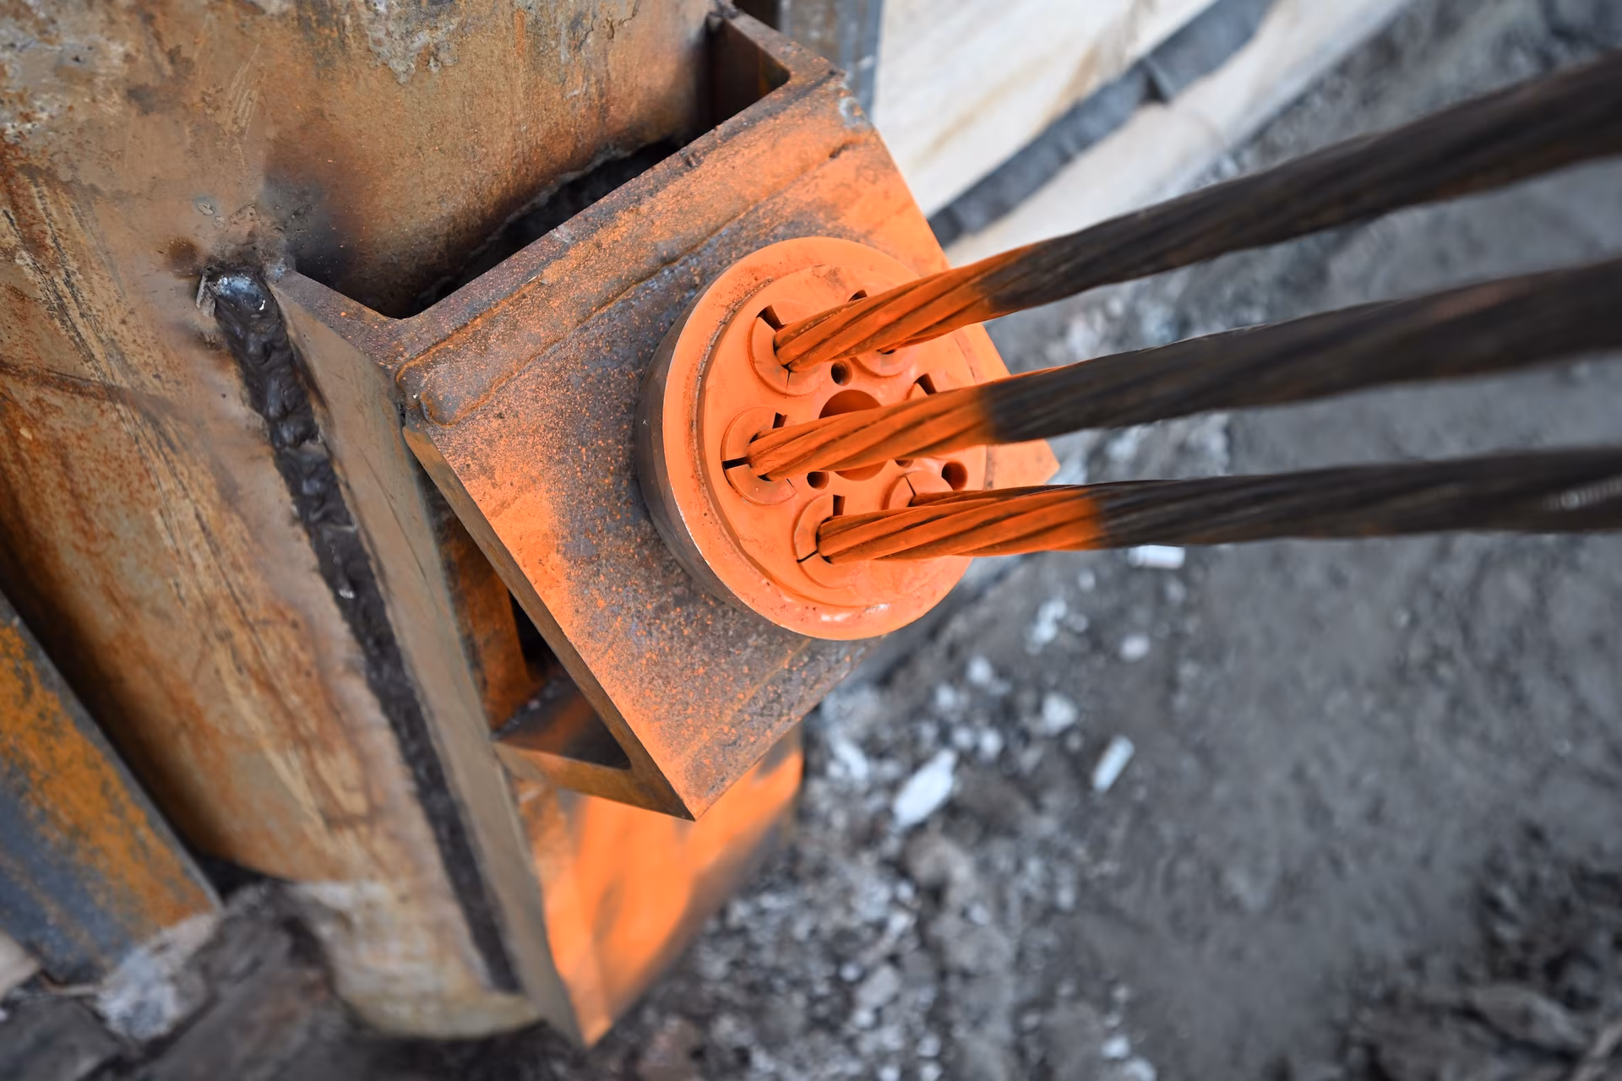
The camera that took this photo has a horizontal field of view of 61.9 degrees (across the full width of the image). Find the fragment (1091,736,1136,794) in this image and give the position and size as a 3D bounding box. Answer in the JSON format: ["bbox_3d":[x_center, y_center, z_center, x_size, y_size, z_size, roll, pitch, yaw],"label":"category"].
[{"bbox_3d":[0.265,0.197,1.184,0.021,0.018,0.050,27,55,17],"label":"fragment"}]

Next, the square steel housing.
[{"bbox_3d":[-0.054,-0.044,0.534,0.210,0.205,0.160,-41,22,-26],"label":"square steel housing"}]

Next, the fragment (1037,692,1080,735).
[{"bbox_3d":[0.222,0.155,1.213,0.028,0.021,0.030,-37,62,-27],"label":"fragment"}]

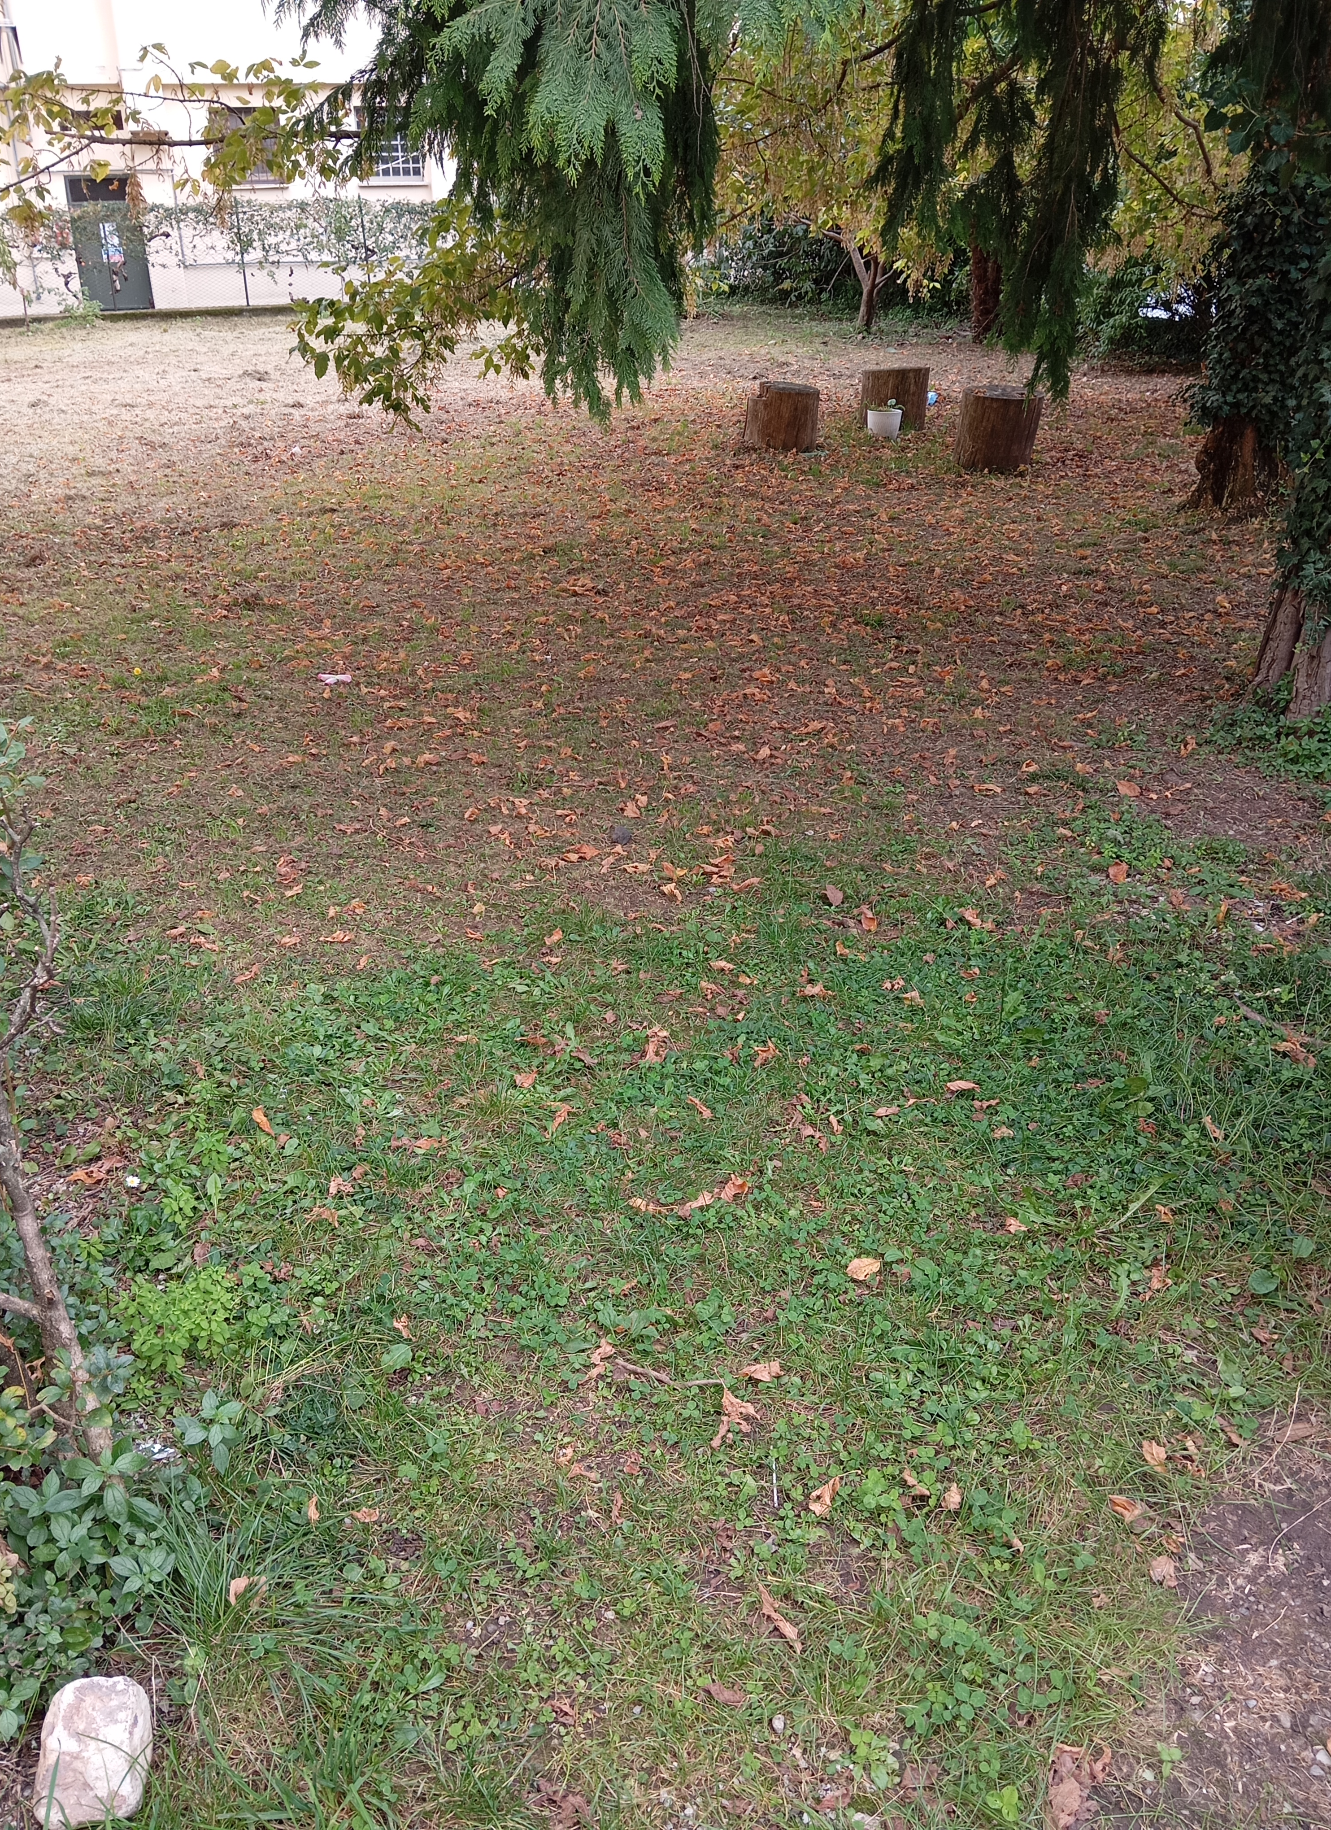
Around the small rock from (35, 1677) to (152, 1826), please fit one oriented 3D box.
[{"bbox_3d":[-0.594,0.867,1.538,0.115,0.095,0.145,-5,26,-9],"label":"small rock"}]

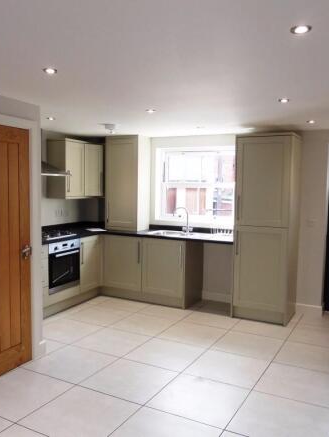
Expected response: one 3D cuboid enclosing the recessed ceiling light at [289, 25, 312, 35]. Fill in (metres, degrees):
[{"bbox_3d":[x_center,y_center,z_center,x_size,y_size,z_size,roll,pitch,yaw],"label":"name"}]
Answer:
[{"bbox_3d":[0.594,-0.819,1.758,0.092,0.025,0.092,3,5,27],"label":"recessed ceiling light"}]

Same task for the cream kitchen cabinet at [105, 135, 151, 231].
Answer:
[{"bbox_3d":[-0.546,-0.487,5.799,0.560,1.300,0.318,3,5,27],"label":"cream kitchen cabinet"}]

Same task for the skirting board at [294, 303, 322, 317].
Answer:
[{"bbox_3d":[1.760,1.115,4.915,0.325,0.115,0.020,3,5,27],"label":"skirting board"}]

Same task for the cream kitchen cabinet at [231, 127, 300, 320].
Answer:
[{"bbox_3d":[1.217,0.107,4.799,0.622,2.130,0.586,3,5,27],"label":"cream kitchen cabinet"}]

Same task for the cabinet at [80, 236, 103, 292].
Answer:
[{"bbox_3d":[-1.231,0.587,5.482,0.580,0.730,0.440,3,5,27],"label":"cabinet"}]

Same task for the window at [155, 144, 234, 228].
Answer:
[{"bbox_3d":[0.418,-0.454,5.577,1.205,1.050,0.090,3,5,27],"label":"window"}]

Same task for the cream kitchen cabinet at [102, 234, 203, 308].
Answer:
[{"bbox_3d":[-0.171,0.667,5.527,1.260,0.870,0.580,3,5,27],"label":"cream kitchen cabinet"}]

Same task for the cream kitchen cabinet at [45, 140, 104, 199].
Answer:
[{"bbox_3d":[-1.231,-0.672,5.678,0.330,0.780,0.850,3,5,27],"label":"cream kitchen cabinet"}]

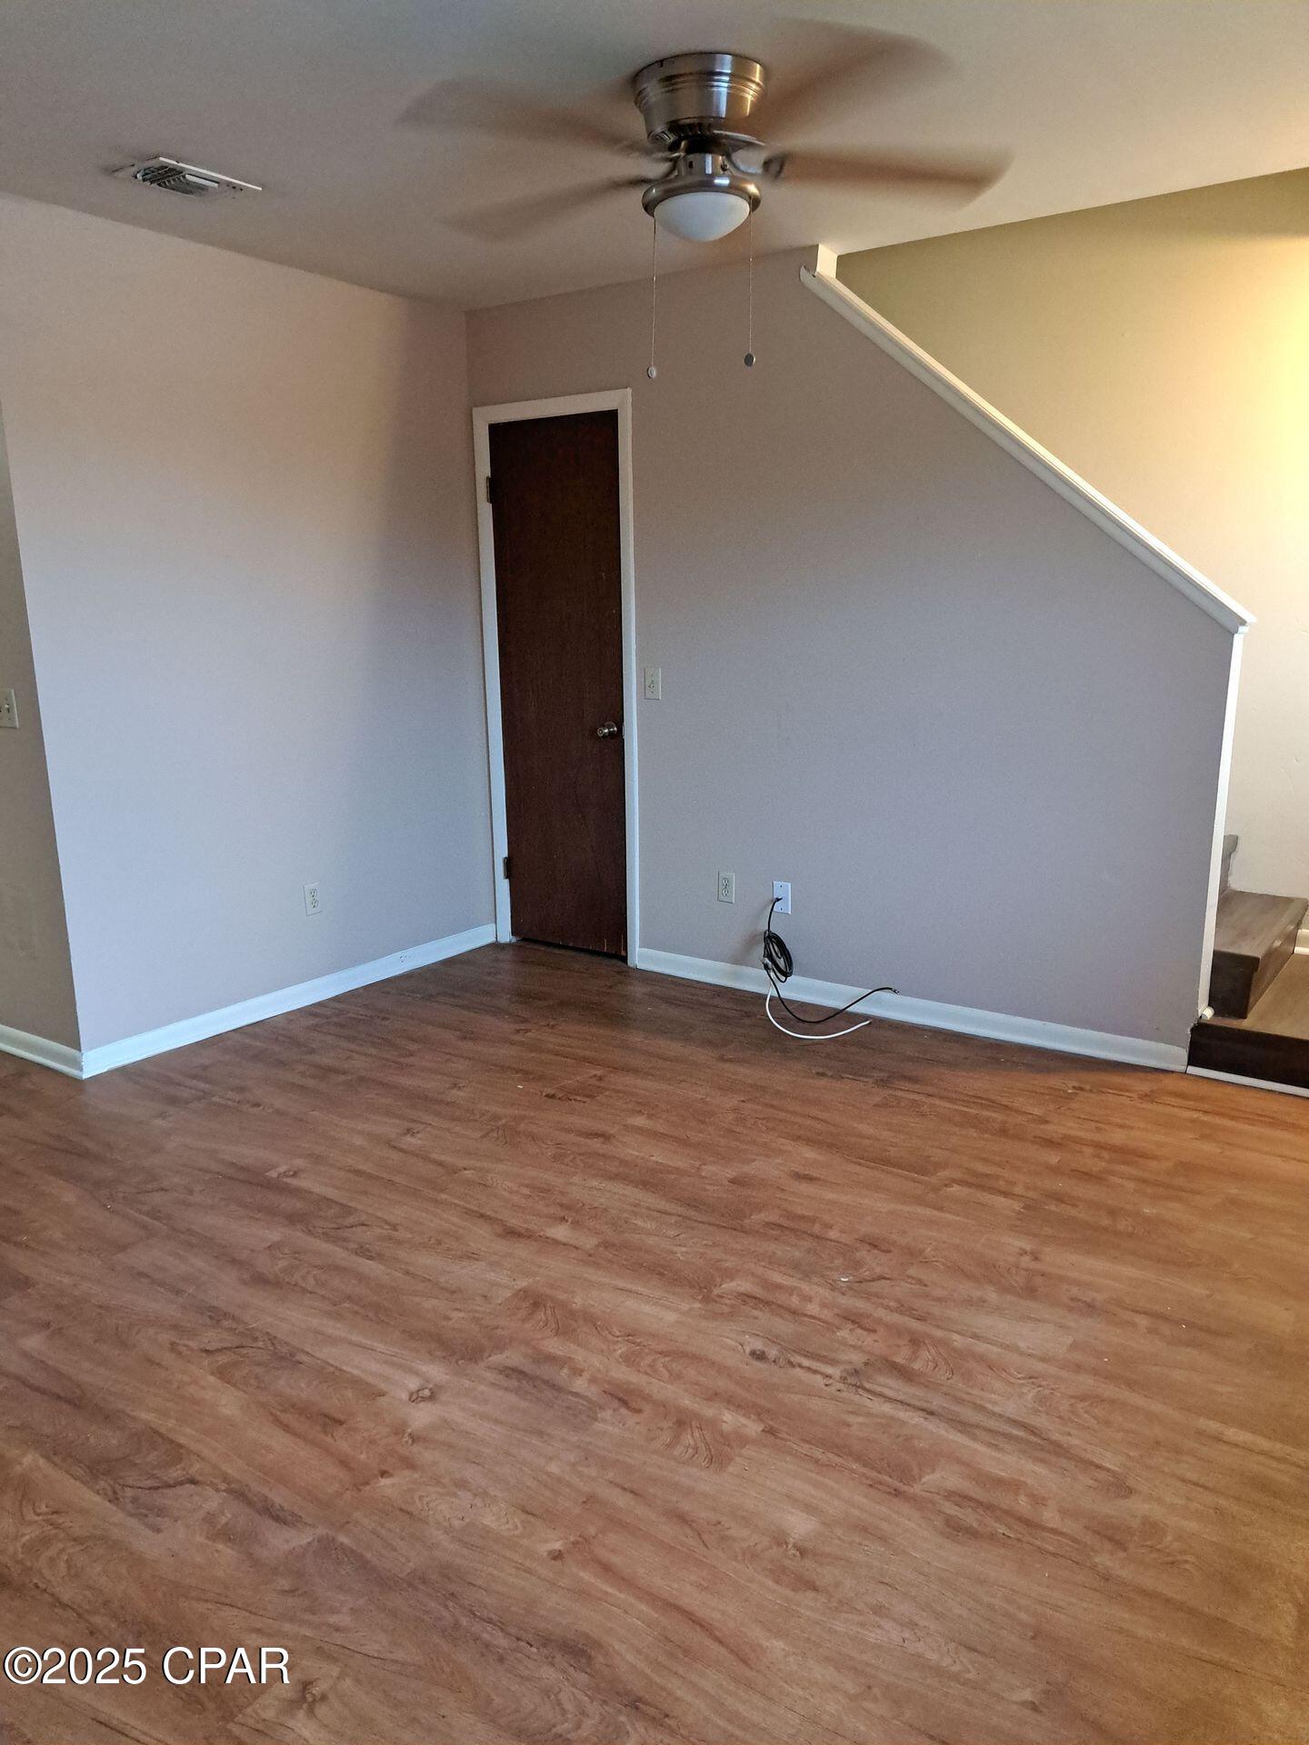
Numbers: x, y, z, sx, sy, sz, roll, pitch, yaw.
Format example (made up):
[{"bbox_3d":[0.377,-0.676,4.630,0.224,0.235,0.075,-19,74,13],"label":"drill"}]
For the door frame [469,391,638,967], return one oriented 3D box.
[{"bbox_3d":[-0.342,-0.703,4.657,0.736,2.095,0.090,8,15,34],"label":"door frame"}]

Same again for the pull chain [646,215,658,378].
[{"bbox_3d":[-0.001,-1.284,2.707,0.022,0.340,0.018,-1,13,0],"label":"pull chain"}]

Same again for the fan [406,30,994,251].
[{"bbox_3d":[0.103,-1.522,2.594,1.290,0.310,1.290,-1,13,0],"label":"fan"}]

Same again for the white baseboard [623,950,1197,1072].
[{"bbox_3d":[0.753,0.439,4.105,1.976,0.075,0.018,8,15,34],"label":"white baseboard"}]

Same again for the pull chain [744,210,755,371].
[{"bbox_3d":[0.206,-1.252,2.592,0.022,0.321,0.018,-1,13,0],"label":"pull chain"}]

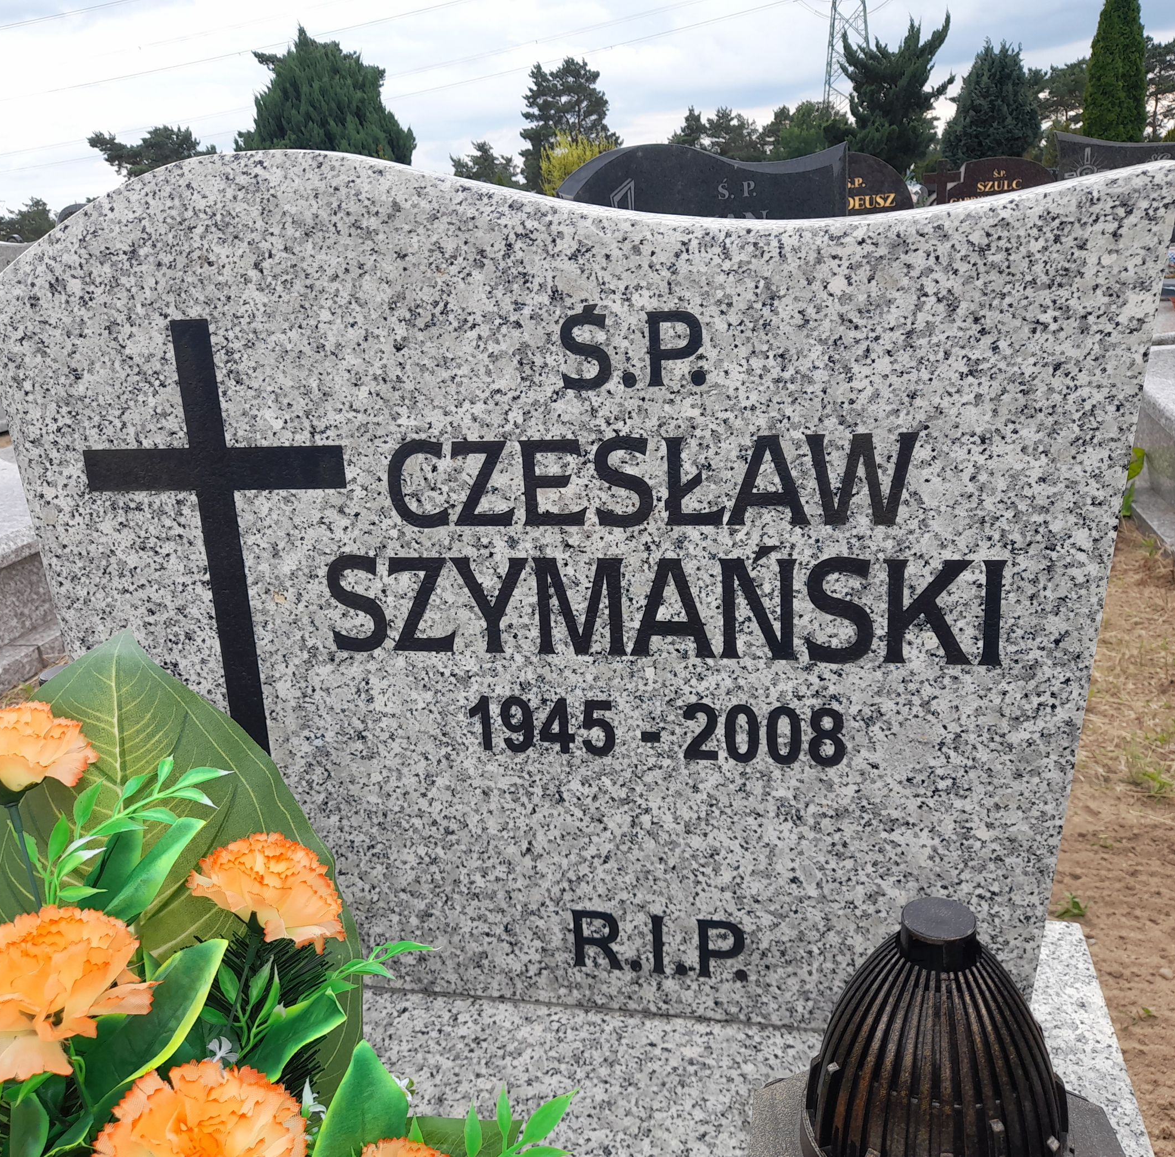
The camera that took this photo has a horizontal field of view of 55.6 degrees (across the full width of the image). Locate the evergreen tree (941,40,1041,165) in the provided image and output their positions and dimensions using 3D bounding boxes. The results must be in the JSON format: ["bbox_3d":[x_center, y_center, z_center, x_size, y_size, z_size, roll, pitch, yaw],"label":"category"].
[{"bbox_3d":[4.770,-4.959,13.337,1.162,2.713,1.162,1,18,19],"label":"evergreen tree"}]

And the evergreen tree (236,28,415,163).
[{"bbox_3d":[-4.106,-7.110,18.617,2.882,3.811,2.882,-7,19,-10],"label":"evergreen tree"}]

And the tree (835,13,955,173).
[{"bbox_3d":[3.526,-4.787,12.689,1.313,2.966,1.313,0,17,16],"label":"tree"}]

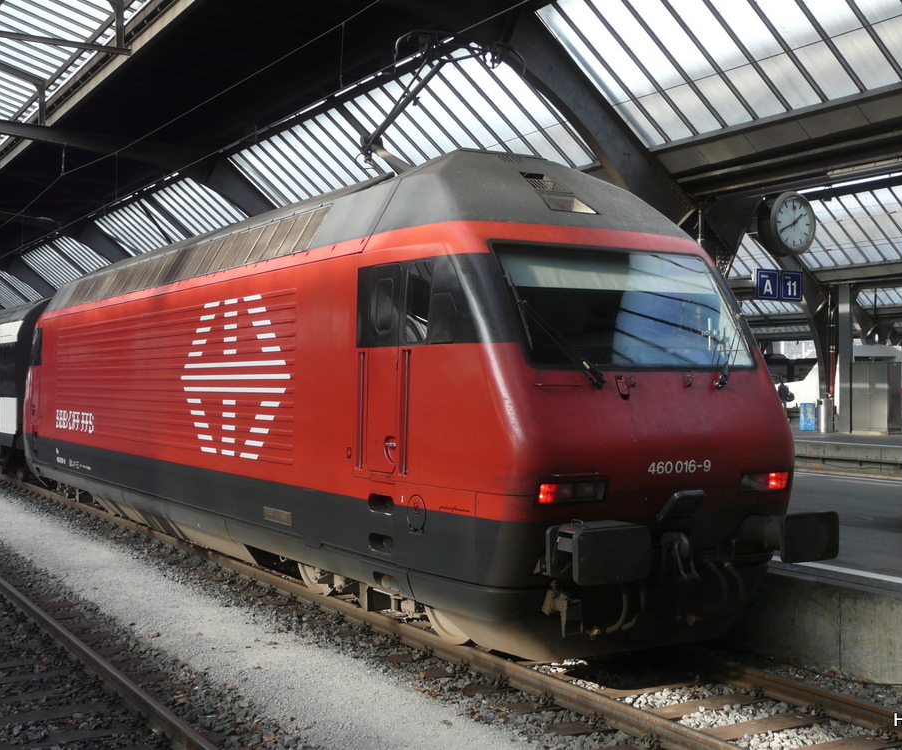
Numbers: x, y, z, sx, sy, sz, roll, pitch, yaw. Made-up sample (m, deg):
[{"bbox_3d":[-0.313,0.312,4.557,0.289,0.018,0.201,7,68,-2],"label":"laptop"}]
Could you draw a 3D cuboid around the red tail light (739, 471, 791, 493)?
[{"bbox_3d":[2.423,0.831,9.193,0.540,0.145,0.080,1,-1,-34],"label":"red tail light"}]

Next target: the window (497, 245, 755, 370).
[{"bbox_3d":[1.379,-0.544,9.176,2.100,1.100,0.150,1,-33,-30],"label":"window"}]

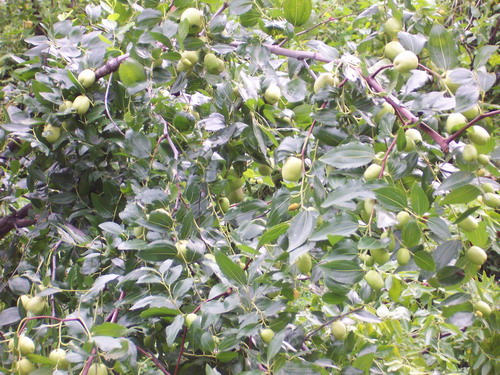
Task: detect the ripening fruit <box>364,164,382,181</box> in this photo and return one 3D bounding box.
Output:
[{"bbox_3d":[0.149,-0.018,2.300,0.024,0.018,0.018,-41,0,9],"label":"ripening fruit"}]

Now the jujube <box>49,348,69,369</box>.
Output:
[{"bbox_3d":[-0.216,0.194,2.150,0.023,0.025,0.023,0,6,0],"label":"jujube"}]

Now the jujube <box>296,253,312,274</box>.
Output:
[{"bbox_3d":[0.066,0.092,2.300,0.017,0.025,0.017,0,6,0],"label":"jujube"}]

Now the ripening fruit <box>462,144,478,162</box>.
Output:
[{"bbox_3d":[0.266,-0.041,2.300,0.018,0.021,0.018,0,10,0],"label":"ripening fruit"}]

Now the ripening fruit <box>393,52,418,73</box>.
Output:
[{"bbox_3d":[0.183,-0.149,2.250,0.029,0.025,0.025,18,0,-9],"label":"ripening fruit"}]

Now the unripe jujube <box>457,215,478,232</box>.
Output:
[{"bbox_3d":[0.265,0.043,2.320,0.027,0.021,0.021,30,0,-9],"label":"unripe jujube"}]

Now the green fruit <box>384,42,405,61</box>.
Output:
[{"bbox_3d":[0.171,-0.162,2.250,0.023,0.024,0.023,0,6,0],"label":"green fruit"}]

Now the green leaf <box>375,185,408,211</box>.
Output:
[{"bbox_3d":[0.161,0.013,2.170,0.046,0.008,0.026,33,56,17],"label":"green leaf"}]

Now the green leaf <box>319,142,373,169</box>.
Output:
[{"bbox_3d":[0.110,-0.036,2.170,0.067,0.033,0.007,-6,-30,-3],"label":"green leaf"}]

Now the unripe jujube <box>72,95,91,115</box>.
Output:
[{"bbox_3d":[-0.198,-0.098,2.250,0.020,0.024,0.020,18,3,0],"label":"unripe jujube"}]

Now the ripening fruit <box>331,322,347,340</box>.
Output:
[{"bbox_3d":[0.105,0.170,2.270,0.017,0.023,0.017,0,0,0],"label":"ripening fruit"}]

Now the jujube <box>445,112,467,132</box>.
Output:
[{"bbox_3d":[0.237,-0.074,2.200,0.022,0.025,0.022,-6,0,0],"label":"jujube"}]

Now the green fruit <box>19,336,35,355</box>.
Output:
[{"bbox_3d":[-0.255,0.181,2.180,0.018,0.021,0.018,-18,6,0],"label":"green fruit"}]

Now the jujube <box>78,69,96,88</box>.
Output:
[{"bbox_3d":[-0.188,-0.126,2.200,0.020,0.022,0.020,12,-12,0],"label":"jujube"}]

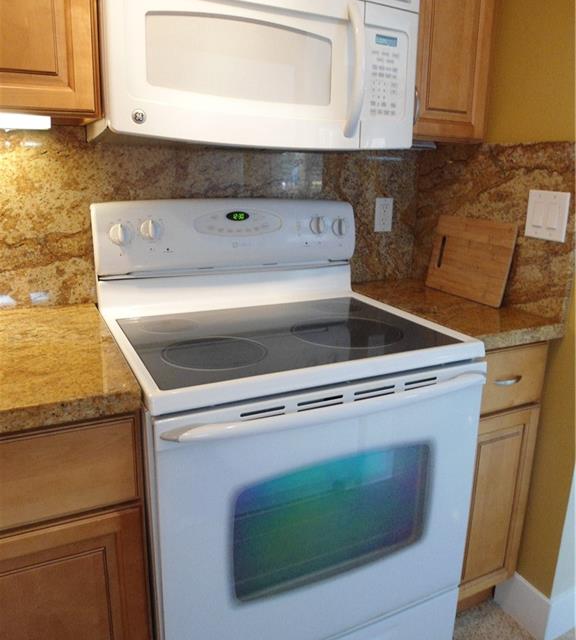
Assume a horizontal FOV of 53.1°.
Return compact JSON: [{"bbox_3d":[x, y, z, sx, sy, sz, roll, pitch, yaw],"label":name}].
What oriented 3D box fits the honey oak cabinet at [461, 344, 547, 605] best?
[{"bbox_3d":[0.418,0.399,1.786,0.260,0.880,0.602,-7,19,-24],"label":"honey oak cabinet"}]

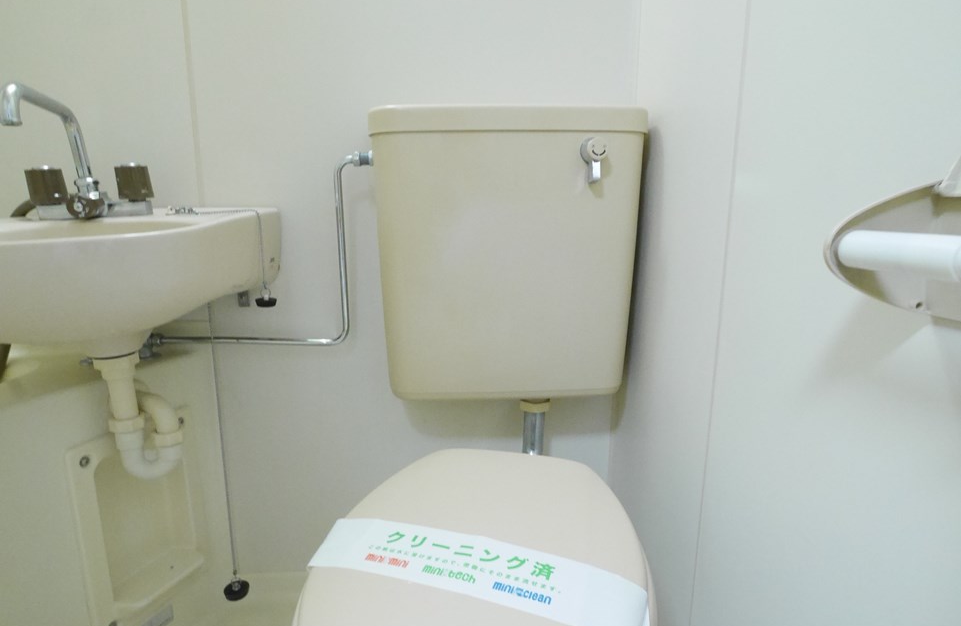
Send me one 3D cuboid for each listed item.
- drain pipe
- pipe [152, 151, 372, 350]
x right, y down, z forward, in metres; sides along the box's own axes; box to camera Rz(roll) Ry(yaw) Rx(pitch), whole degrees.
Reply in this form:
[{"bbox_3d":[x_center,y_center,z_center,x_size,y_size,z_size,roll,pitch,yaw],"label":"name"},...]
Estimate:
[{"bbox_3d":[-0.506,0.153,0.772,0.090,0.210,0.125,0,11,0],"label":"drain pipe"},{"bbox_3d":[-0.372,-0.098,0.867,0.395,0.330,0.045,0,11,0],"label":"pipe"}]

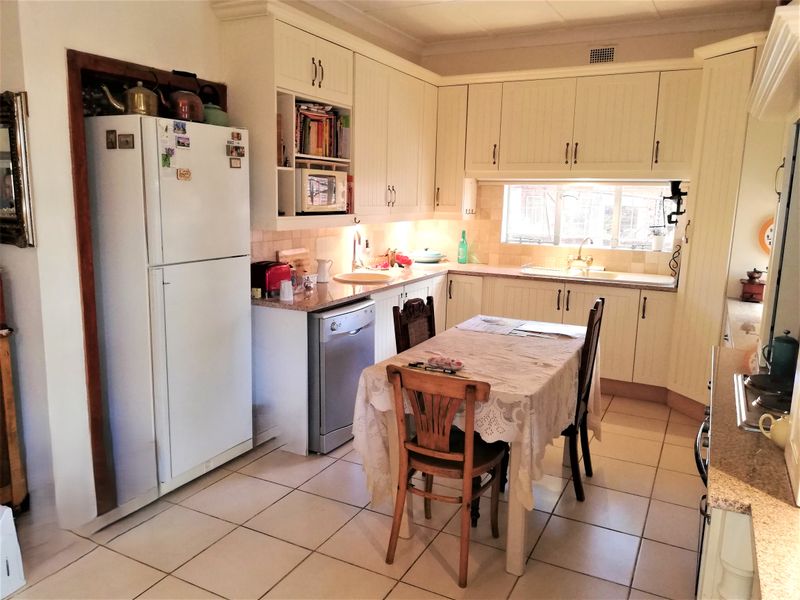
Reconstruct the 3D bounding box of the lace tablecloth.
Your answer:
[{"bbox_3d":[0.473,0.509,3.025,0.765,0.610,1.416,6,11,27],"label":"lace tablecloth"}]

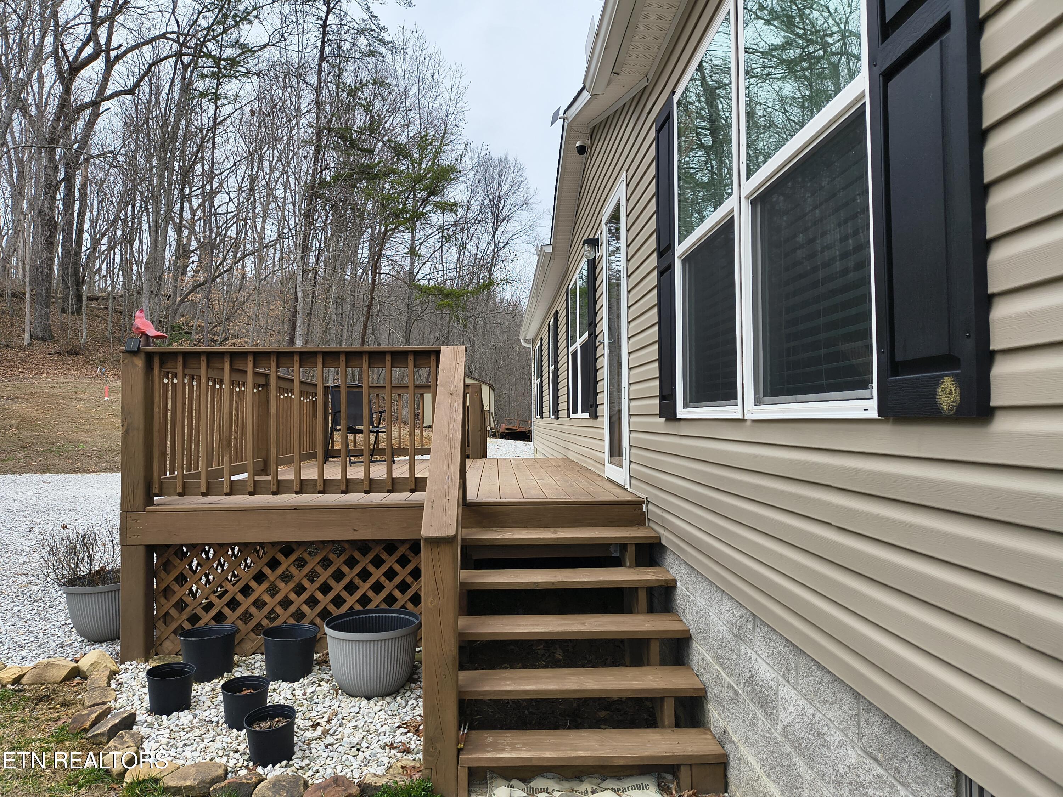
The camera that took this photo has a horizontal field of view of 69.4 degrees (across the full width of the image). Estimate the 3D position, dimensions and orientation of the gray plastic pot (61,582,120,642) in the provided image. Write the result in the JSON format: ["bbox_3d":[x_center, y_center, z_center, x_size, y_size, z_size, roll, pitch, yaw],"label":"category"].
[{"bbox_3d":[-2.828,1.396,5.100,0.520,0.385,0.520,0,-1,-3],"label":"gray plastic pot"}]

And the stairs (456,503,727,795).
[{"bbox_3d":[0.220,1.169,3.945,1.155,1.143,1.310,0,-1,-3],"label":"stairs"}]

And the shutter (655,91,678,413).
[{"bbox_3d":[0.704,-0.703,3.960,0.030,1.610,0.363,0,-1,-3],"label":"shutter"}]

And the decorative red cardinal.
[{"bbox_3d":[-2.249,-0.418,4.520,0.230,0.225,0.120,-1,-2,23],"label":"decorative red cardinal"}]

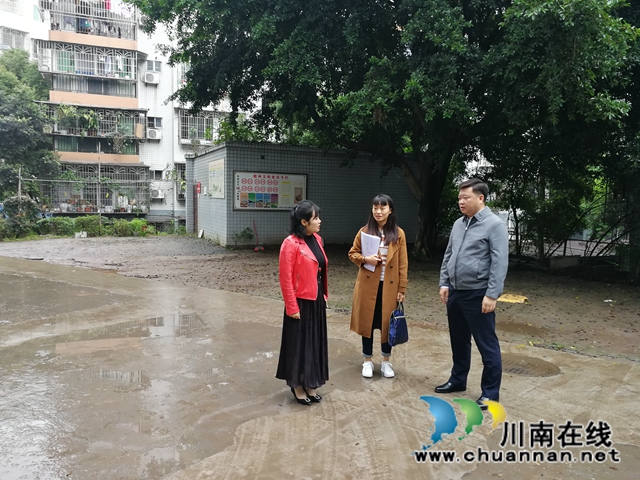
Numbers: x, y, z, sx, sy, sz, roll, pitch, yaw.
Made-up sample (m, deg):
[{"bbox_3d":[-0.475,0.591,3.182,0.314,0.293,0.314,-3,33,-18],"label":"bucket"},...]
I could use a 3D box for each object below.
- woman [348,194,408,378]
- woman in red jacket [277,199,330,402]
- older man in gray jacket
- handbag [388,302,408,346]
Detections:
[{"bbox_3d":[0.541,0.417,4.504,0.530,1.639,0.360,1,4,7],"label":"woman"},{"bbox_3d":[-0.126,0.486,3.934,0.420,1.575,0.450,4,5,40],"label":"woman in red jacket"},{"bbox_3d":[1.230,0.405,3.942,0.400,1.755,0.560,-2,5,-35],"label":"older man in gray jacket"},{"bbox_3d":[0.700,0.753,4.450,0.100,0.380,0.260,3,5,33],"label":"handbag"}]

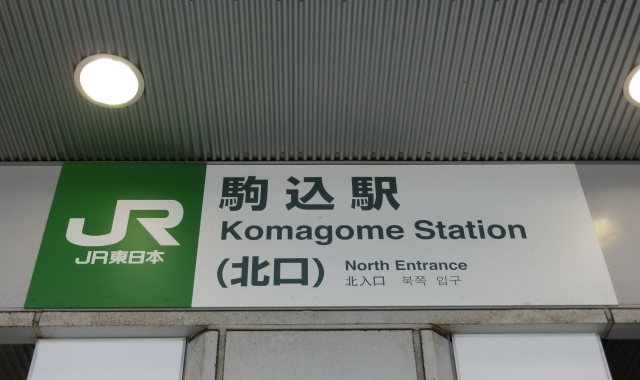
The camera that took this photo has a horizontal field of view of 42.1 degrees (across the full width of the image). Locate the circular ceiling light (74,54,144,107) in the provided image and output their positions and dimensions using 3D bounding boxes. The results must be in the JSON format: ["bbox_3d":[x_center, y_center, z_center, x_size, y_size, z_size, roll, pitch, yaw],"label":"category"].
[{"bbox_3d":[-0.668,-0.346,2.636,0.222,0.030,0.222,0,-42,-1],"label":"circular ceiling light"}]

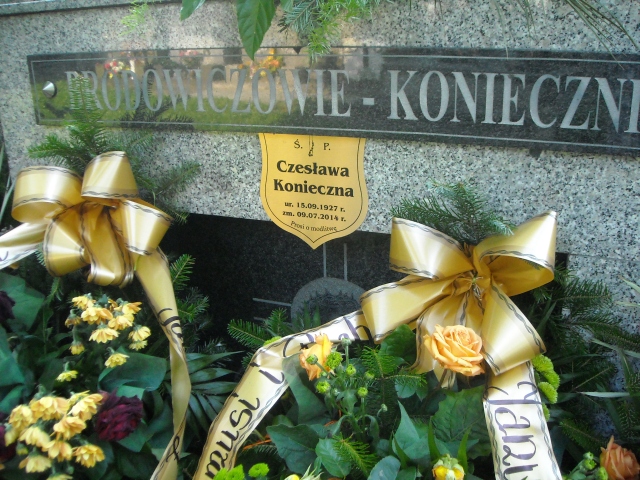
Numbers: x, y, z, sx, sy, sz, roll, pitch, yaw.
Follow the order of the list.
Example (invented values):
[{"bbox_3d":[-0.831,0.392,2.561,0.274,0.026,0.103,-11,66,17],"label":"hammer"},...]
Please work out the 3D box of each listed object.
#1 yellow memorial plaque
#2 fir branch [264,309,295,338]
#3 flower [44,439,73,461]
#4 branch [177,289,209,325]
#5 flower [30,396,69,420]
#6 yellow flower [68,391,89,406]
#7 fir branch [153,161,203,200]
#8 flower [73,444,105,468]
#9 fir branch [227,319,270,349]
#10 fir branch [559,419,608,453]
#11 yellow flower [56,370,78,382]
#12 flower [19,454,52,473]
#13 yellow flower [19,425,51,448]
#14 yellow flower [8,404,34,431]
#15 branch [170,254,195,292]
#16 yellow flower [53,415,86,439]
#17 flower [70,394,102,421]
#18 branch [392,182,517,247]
[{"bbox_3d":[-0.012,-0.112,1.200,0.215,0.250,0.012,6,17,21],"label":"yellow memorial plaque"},{"bbox_3d":[-0.063,0.129,1.000,0.046,0.047,0.035,6,17,22],"label":"fir branch"},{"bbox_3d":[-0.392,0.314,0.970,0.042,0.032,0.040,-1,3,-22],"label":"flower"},{"bbox_3d":[-0.231,0.121,1.180,0.065,0.065,0.050,6,17,21],"label":"branch"},{"bbox_3d":[-0.389,0.242,0.930,0.053,0.036,0.047,-7,17,-24],"label":"flower"},{"bbox_3d":[-0.350,0.234,0.945,0.042,0.032,0.040,-6,17,-22],"label":"yellow flower"},{"bbox_3d":[-0.275,-0.117,1.250,0.098,0.070,0.055,6,17,21],"label":"fir branch"},{"bbox_3d":[-0.326,0.304,0.910,0.044,0.033,0.042,-6,17,-21],"label":"flower"},{"bbox_3d":[-0.109,0.143,0.990,0.068,0.047,0.040,6,17,22],"label":"fir branch"},{"bbox_3d":[0.354,0.263,0.870,0.062,0.049,0.045,6,17,22],"label":"fir branch"},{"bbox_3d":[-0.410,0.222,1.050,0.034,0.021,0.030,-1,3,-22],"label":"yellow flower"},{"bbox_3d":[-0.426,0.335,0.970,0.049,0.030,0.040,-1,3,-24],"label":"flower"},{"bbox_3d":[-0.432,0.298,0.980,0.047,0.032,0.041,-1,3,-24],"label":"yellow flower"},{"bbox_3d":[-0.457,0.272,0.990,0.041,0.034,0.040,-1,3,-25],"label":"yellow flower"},{"bbox_3d":[-0.242,0.059,1.130,0.046,0.067,0.040,6,17,22],"label":"branch"},{"bbox_3d":[-0.356,0.267,0.920,0.047,0.036,0.043,-7,17,-23],"label":"yellow flower"},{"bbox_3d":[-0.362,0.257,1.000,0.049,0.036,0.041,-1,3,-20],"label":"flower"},{"bbox_3d":[0.199,-0.037,0.970,0.185,0.105,0.090,6,17,22],"label":"branch"}]

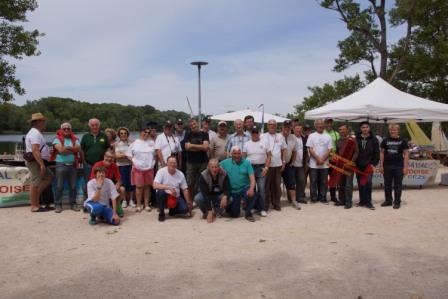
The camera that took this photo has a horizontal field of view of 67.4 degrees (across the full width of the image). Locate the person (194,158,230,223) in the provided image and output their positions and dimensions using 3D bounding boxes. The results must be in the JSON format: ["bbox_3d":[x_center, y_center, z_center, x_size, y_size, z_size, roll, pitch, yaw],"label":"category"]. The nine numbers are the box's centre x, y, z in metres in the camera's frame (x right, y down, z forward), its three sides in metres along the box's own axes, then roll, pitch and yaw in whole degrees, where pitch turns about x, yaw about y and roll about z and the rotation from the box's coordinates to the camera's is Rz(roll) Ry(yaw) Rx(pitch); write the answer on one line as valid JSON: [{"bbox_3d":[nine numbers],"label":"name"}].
[{"bbox_3d":[-0.210,0.702,6.146,0.640,1.060,0.780,0,3,-3],"label":"person"}]

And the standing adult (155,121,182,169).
[{"bbox_3d":[-1.089,0.295,6.596,0.550,1.710,0.380,-1,4,-11],"label":"standing adult"}]

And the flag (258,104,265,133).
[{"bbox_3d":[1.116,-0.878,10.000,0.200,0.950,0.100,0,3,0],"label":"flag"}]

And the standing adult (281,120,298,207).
[{"bbox_3d":[1.295,0.285,6.596,0.520,1.730,0.400,0,4,-3],"label":"standing adult"}]

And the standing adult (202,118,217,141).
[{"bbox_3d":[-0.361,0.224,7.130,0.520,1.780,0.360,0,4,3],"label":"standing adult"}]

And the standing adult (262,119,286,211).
[{"bbox_3d":[0.960,0.295,6.450,0.540,1.730,0.380,0,4,0],"label":"standing adult"}]

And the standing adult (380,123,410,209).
[{"bbox_3d":[3.348,0.321,6.581,0.560,1.660,0.360,1,4,11],"label":"standing adult"}]

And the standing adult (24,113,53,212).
[{"bbox_3d":[-3.466,0.253,6.330,0.540,1.830,0.500,0,4,-3],"label":"standing adult"}]

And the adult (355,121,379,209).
[{"bbox_3d":[2.935,0.316,6.880,0.500,1.753,0.380,1,3,22],"label":"adult"}]

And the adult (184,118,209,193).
[{"bbox_3d":[-0.549,0.277,7.075,0.520,1.811,0.380,0,3,3],"label":"adult"}]

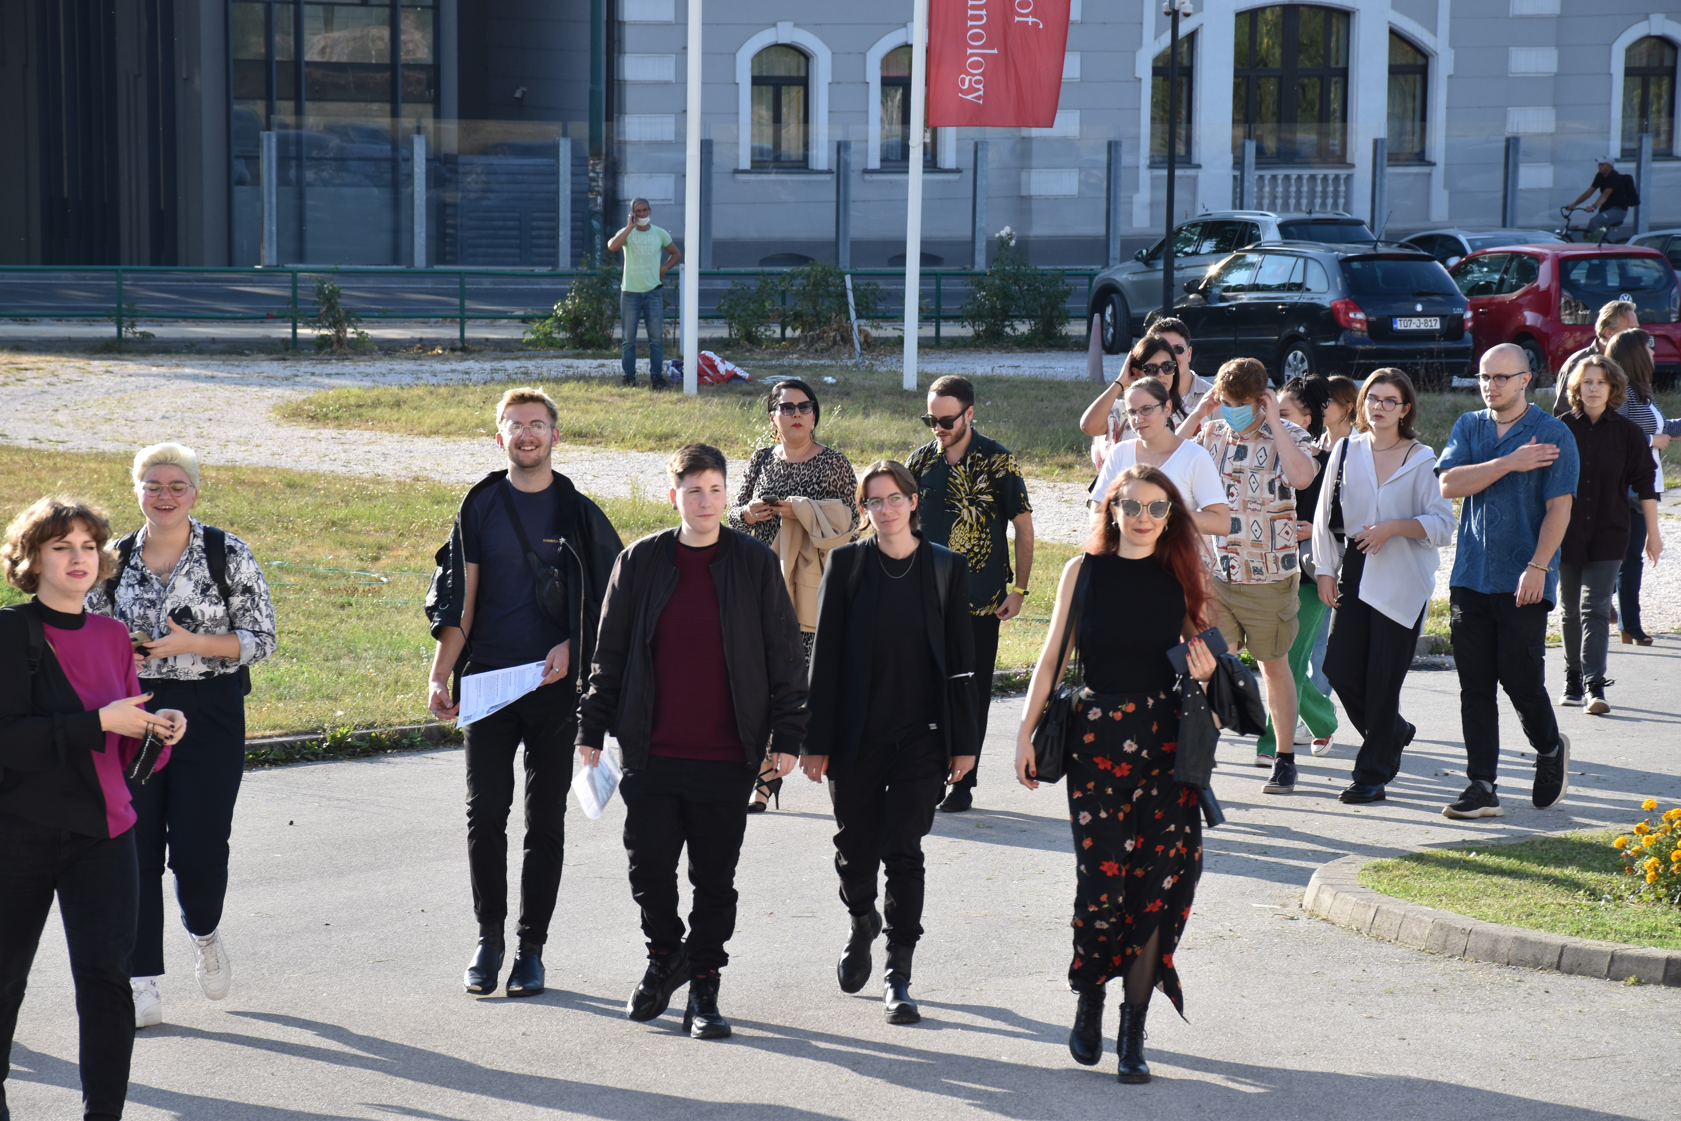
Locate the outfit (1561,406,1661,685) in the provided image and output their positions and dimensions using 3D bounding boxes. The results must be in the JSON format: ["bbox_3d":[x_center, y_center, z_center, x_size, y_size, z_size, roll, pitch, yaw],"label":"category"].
[{"bbox_3d":[3.562,-0.055,29.300,0.500,1.320,0.340,2,4,18],"label":"outfit"}]

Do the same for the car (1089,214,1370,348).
[{"bbox_3d":[4.460,-3.080,70.500,1.880,1.660,4.480,-1,5,-25],"label":"car"}]

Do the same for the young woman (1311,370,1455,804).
[{"bbox_3d":[2.153,0.104,25.050,0.520,1.710,0.440,3,5,32],"label":"young woman"}]

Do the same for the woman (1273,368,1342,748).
[{"bbox_3d":[1.960,0.031,27.000,0.480,1.650,0.500,4,5,40],"label":"woman"}]

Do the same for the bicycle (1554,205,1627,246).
[{"bbox_3d":[10.676,-4.458,89.500,1.750,1.080,0.600,-1,5,-24],"label":"bicycle"}]

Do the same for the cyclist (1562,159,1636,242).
[{"bbox_3d":[10.825,-4.878,89.500,0.920,1.600,0.600,-1,5,-24],"label":"cyclist"}]

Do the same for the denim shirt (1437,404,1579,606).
[{"bbox_3d":[2.601,-0.215,24.550,0.520,0.780,0.340,3,5,34],"label":"denim shirt"}]

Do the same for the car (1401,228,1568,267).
[{"bbox_3d":[8.230,-3.440,79.300,1.780,1.460,4.350,-1,4,-22],"label":"car"}]

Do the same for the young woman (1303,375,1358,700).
[{"bbox_3d":[2.167,-0.012,28.000,0.480,1.630,0.470,-3,6,-45],"label":"young woman"}]

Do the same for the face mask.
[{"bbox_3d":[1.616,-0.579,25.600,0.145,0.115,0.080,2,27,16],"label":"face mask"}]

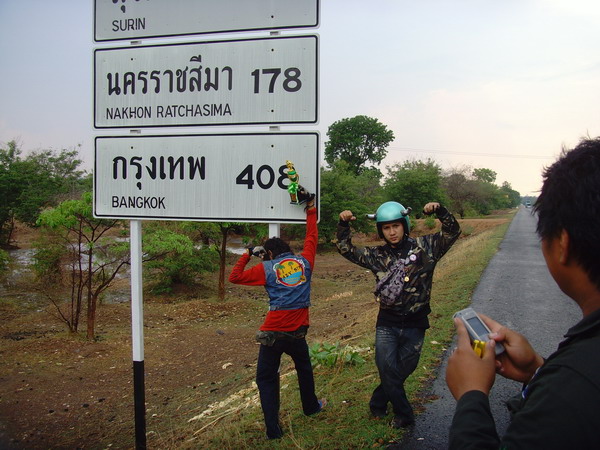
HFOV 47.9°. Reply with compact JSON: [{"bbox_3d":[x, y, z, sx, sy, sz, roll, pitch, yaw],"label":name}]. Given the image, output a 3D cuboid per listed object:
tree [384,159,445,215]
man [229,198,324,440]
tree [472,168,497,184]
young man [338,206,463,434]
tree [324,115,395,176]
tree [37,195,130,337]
[{"bbox_3d":[12.534,-3.886,74.000,7.200,6.900,6.800,0,2,0],"label":"tree"},{"bbox_3d":[-0.188,0.758,5.420,0.770,1.930,0.620,0,2,-4],"label":"man"},{"bbox_3d":[34.116,-6.379,125.000,4.800,8.500,4.800,0,2,0],"label":"tree"},{"bbox_3d":[0.750,0.682,5.150,0.950,1.710,0.480,0,2,11],"label":"young man"},{"bbox_3d":[6.161,-5.643,70.000,7.400,11.600,7.200,0,2,0],"label":"tree"},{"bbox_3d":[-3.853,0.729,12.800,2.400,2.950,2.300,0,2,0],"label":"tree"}]

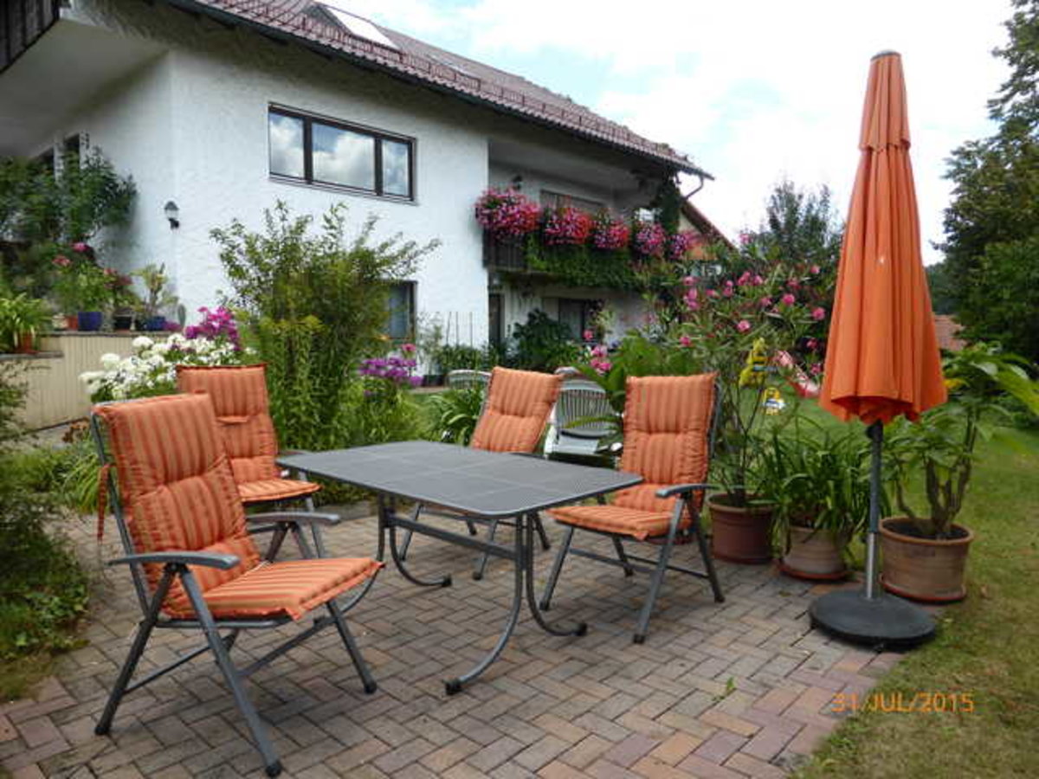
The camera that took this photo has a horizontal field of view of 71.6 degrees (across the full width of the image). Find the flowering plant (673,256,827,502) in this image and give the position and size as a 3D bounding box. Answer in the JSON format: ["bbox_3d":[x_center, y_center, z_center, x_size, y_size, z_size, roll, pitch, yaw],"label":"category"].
[{"bbox_3d":[1.399,-0.024,4.366,0.840,1.490,0.820,1,4,18],"label":"flowering plant"}]

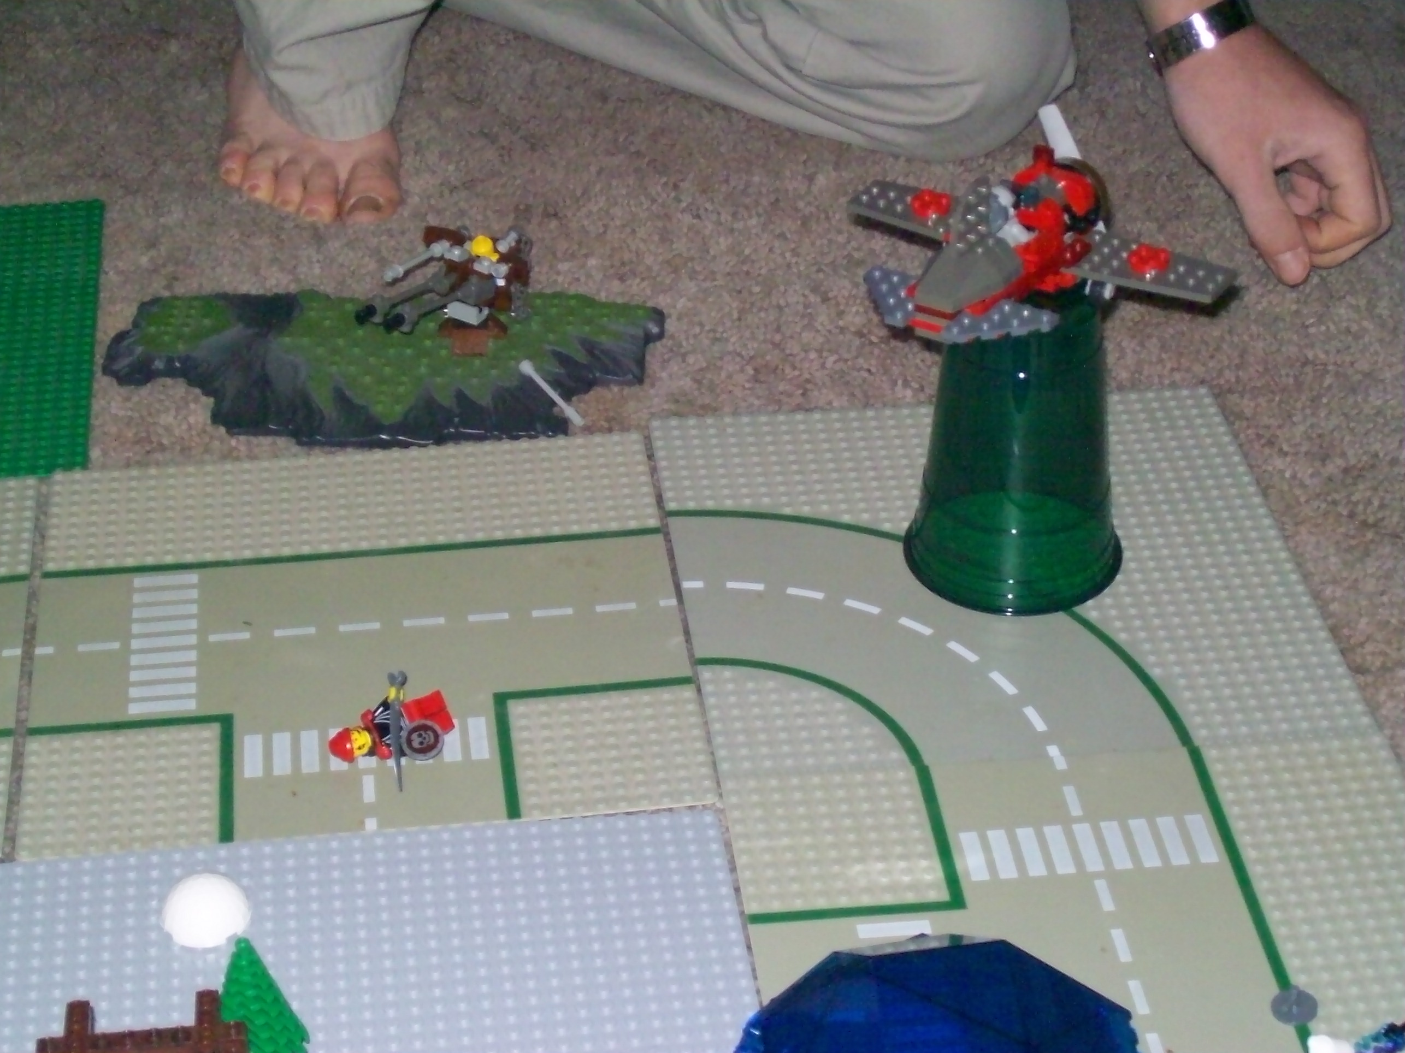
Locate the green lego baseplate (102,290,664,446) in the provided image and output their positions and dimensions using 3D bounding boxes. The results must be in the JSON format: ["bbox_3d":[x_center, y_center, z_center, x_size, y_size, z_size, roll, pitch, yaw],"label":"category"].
[{"bbox_3d":[-0.144,-0.076,1.289,0.254,0.017,0.122,-1,34,-1],"label":"green lego baseplate"}]

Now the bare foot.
[{"bbox_3d":[-0.200,-0.250,1.482,0.098,0.088,0.240,-2,34,-3],"label":"bare foot"}]

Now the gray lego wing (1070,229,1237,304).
[{"bbox_3d":[0.168,-0.097,1.084,0.070,0.006,0.032,19,38,29],"label":"gray lego wing"}]

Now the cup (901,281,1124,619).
[{"bbox_3d":[0.129,-0.038,1.145,0.089,0.119,0.089,0,34,0],"label":"cup"}]

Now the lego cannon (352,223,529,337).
[{"bbox_3d":[-0.115,-0.110,1.270,0.052,0.045,0.074,20,39,27],"label":"lego cannon"}]

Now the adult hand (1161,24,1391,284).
[{"bbox_3d":[0.284,-0.181,1.389,0.080,0.090,0.130,-12,36,-17],"label":"adult hand"}]

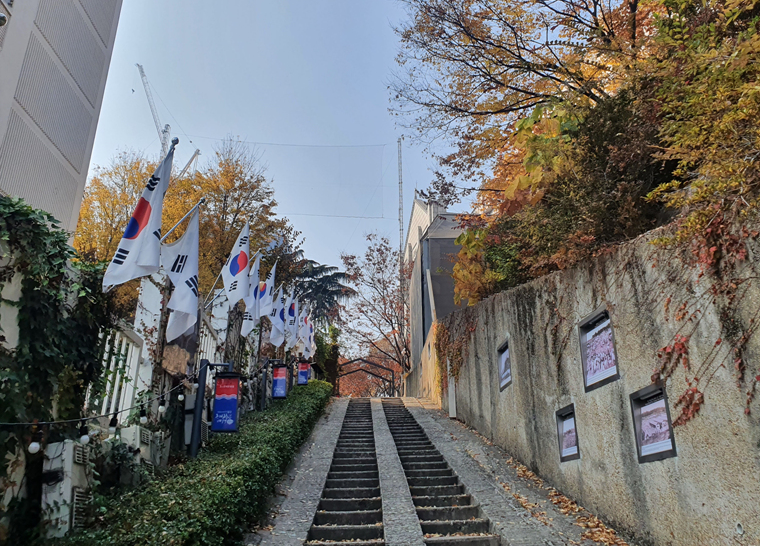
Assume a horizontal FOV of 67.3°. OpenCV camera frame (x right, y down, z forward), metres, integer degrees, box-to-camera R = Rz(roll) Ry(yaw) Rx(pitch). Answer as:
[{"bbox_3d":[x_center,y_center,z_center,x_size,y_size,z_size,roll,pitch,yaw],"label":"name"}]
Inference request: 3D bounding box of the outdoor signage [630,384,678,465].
[{"bbox_3d":[2.136,1.180,4.439,0.080,0.530,0.580,1,-22,-1],"label":"outdoor signage"}]

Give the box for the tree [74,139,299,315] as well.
[{"bbox_3d":[-5.463,-0.600,16.114,5.200,7.023,4.800,1,-22,-1],"label":"tree"}]

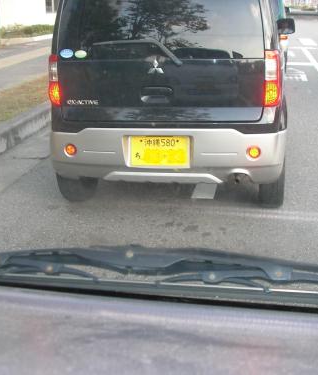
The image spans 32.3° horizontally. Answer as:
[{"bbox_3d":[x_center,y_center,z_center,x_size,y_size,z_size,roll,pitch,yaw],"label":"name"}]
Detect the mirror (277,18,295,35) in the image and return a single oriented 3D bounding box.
[{"bbox_3d":[1.145,-1.447,4.929,0.158,0.135,0.110,3,20,14],"label":"mirror"}]

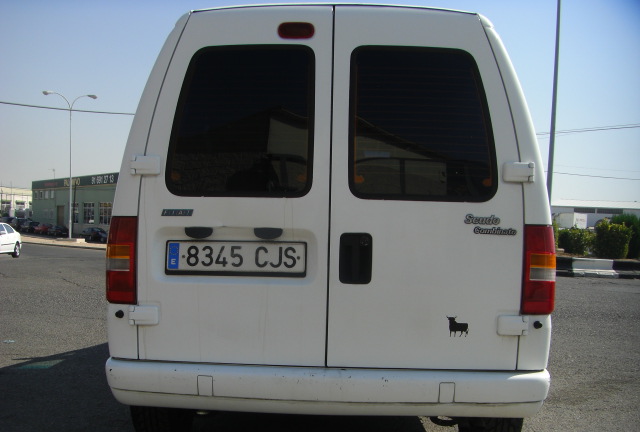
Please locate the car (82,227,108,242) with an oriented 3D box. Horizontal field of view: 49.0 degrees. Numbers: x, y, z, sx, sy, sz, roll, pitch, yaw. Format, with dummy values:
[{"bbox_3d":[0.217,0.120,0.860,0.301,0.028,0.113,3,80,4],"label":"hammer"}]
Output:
[{"bbox_3d":[-19.281,1.685,62.000,1.720,1.430,4.100,2,-1,-41],"label":"car"}]

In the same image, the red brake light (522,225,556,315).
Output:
[{"bbox_3d":[0.819,0.201,2.650,0.130,0.333,0.100,1,-4,2],"label":"red brake light"}]

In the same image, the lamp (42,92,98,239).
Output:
[{"bbox_3d":[-20.926,-4.283,59.000,4.600,12.400,0.400,2,-1,-32],"label":"lamp"}]

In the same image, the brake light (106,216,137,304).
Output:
[{"bbox_3d":[-0.752,0.170,2.700,0.127,0.333,0.100,1,-4,2],"label":"brake light"}]

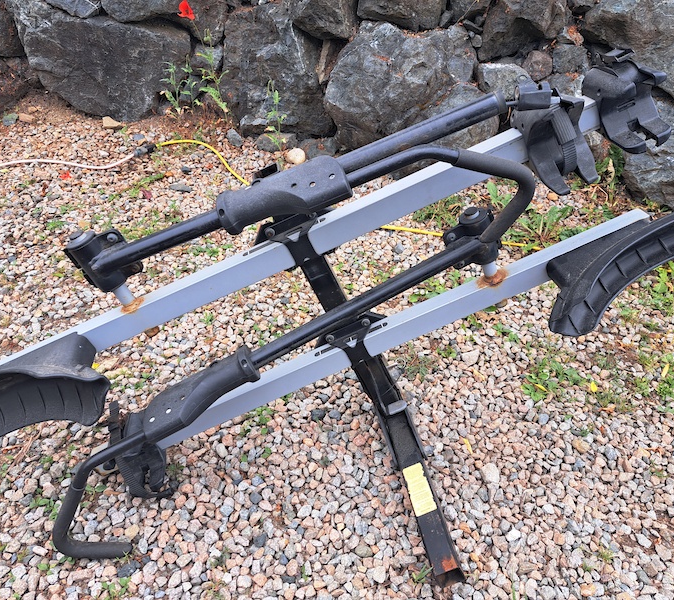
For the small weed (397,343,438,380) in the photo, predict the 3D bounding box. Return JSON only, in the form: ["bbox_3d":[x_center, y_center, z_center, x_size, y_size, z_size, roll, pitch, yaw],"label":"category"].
[{"bbox_3d":[0.185,0.141,1.292,0.097,0.055,0.090,0,39,0],"label":"small weed"}]

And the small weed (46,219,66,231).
[{"bbox_3d":[-0.910,-0.245,1.794,0.062,0.023,0.050,0,39,0],"label":"small weed"}]

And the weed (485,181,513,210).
[{"bbox_3d":[0.554,-0.358,1.892,0.093,0.075,0.085,0,39,0],"label":"weed"}]

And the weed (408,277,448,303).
[{"bbox_3d":[0.247,-0.031,1.516,0.110,0.040,0.095,0,39,0],"label":"weed"}]

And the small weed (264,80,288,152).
[{"bbox_3d":[-0.242,-0.720,2.186,0.095,0.268,0.085,0,39,0],"label":"small weed"}]

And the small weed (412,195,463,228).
[{"bbox_3d":[0.332,-0.293,1.816,0.163,0.070,0.145,0,39,0],"label":"small weed"}]

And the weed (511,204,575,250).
[{"bbox_3d":[0.638,-0.232,1.725,0.188,0.090,0.165,0,39,0],"label":"weed"}]

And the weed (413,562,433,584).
[{"bbox_3d":[0.143,0.456,0.927,0.036,0.025,0.030,0,39,0],"label":"weed"}]

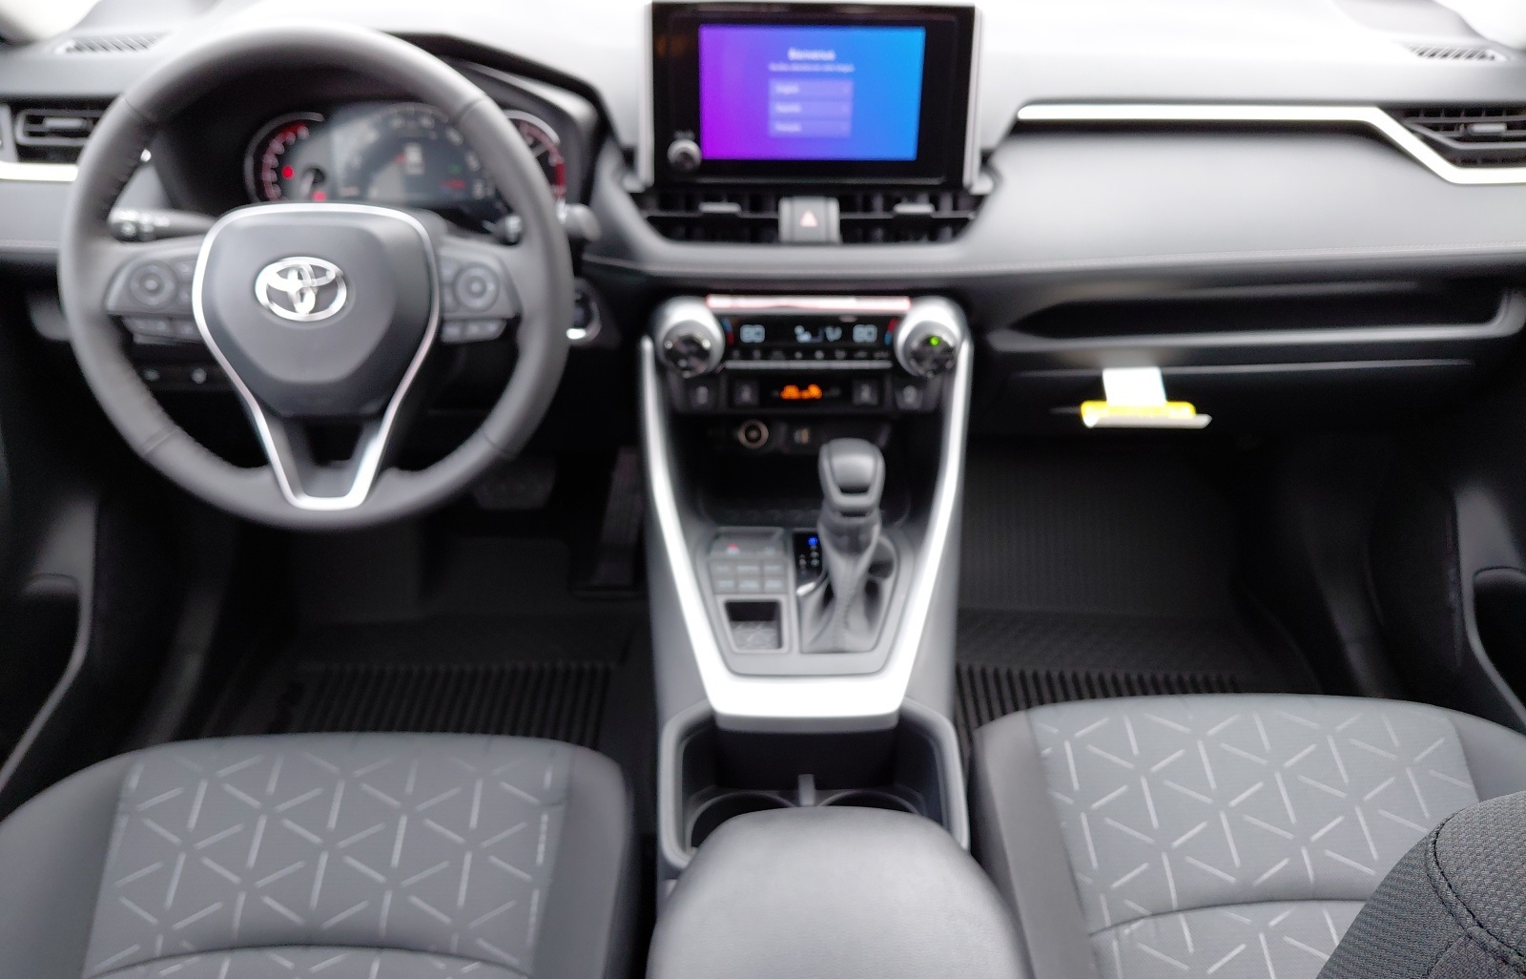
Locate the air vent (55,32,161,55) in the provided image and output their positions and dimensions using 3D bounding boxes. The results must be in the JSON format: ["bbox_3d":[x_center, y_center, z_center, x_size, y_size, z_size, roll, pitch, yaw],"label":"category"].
[{"bbox_3d":[-0.617,-0.420,1.040,0.100,0.014,0.048,0,44,-2],"label":"air vent"}]

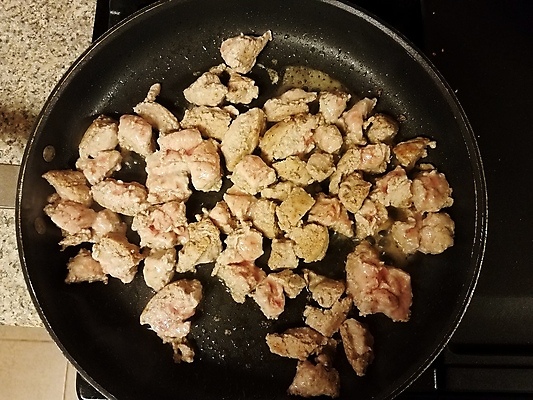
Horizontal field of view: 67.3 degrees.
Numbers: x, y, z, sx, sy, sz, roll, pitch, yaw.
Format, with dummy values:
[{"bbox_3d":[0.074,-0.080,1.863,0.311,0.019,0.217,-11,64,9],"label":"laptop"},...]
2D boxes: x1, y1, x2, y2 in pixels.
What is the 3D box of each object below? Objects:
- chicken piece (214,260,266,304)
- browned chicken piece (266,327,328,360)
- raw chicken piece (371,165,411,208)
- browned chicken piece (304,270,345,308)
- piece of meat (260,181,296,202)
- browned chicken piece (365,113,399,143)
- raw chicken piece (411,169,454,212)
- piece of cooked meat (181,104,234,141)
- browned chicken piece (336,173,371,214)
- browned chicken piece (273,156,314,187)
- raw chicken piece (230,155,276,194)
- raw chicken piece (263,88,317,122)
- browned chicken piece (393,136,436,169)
[{"bbox_3d":[-0.021,0.055,0.285,0.029,0.020,0.027,36,80,6],"label":"chicken piece"},{"bbox_3d":[0.022,0.102,0.285,0.041,0.019,0.019,9,81,3],"label":"browned chicken piece"},{"bbox_3d":[0.093,-0.005,0.294,0.031,0.021,0.028,-30,81,-5],"label":"raw chicken piece"},{"bbox_3d":[0.039,0.064,0.285,0.032,0.018,0.021,16,78,2],"label":"browned chicken piece"},{"bbox_3d":[0.010,-0.005,0.298,0.030,0.016,0.018,-8,79,-1],"label":"piece of meat"},{"bbox_3d":[0.088,-0.054,0.304,0.025,0.019,0.023,-44,82,-7],"label":"browned chicken piece"},{"bbox_3d":[0.120,-0.006,0.291,0.030,0.021,0.030,-5,79,-1],"label":"raw chicken piece"},{"bbox_3d":[-0.045,-0.062,0.308,0.036,0.019,0.025,22,81,4],"label":"piece of cooked meat"},{"bbox_3d":[0.064,-0.007,0.295,0.022,0.021,0.025,42,83,7],"label":"browned chicken piece"},{"bbox_3d":[0.021,-0.022,0.310,0.031,0.015,0.019,22,81,5],"label":"browned chicken piece"},{"bbox_3d":[-0.010,-0.019,0.306,0.033,0.020,0.028,20,81,4],"label":"raw chicken piece"},{"bbox_3d":[0.019,-0.074,0.311,0.043,0.019,0.024,-10,80,-2],"label":"raw chicken piece"},{"bbox_3d":[0.111,-0.036,0.303,0.032,0.017,0.019,-18,80,-2],"label":"browned chicken piece"}]

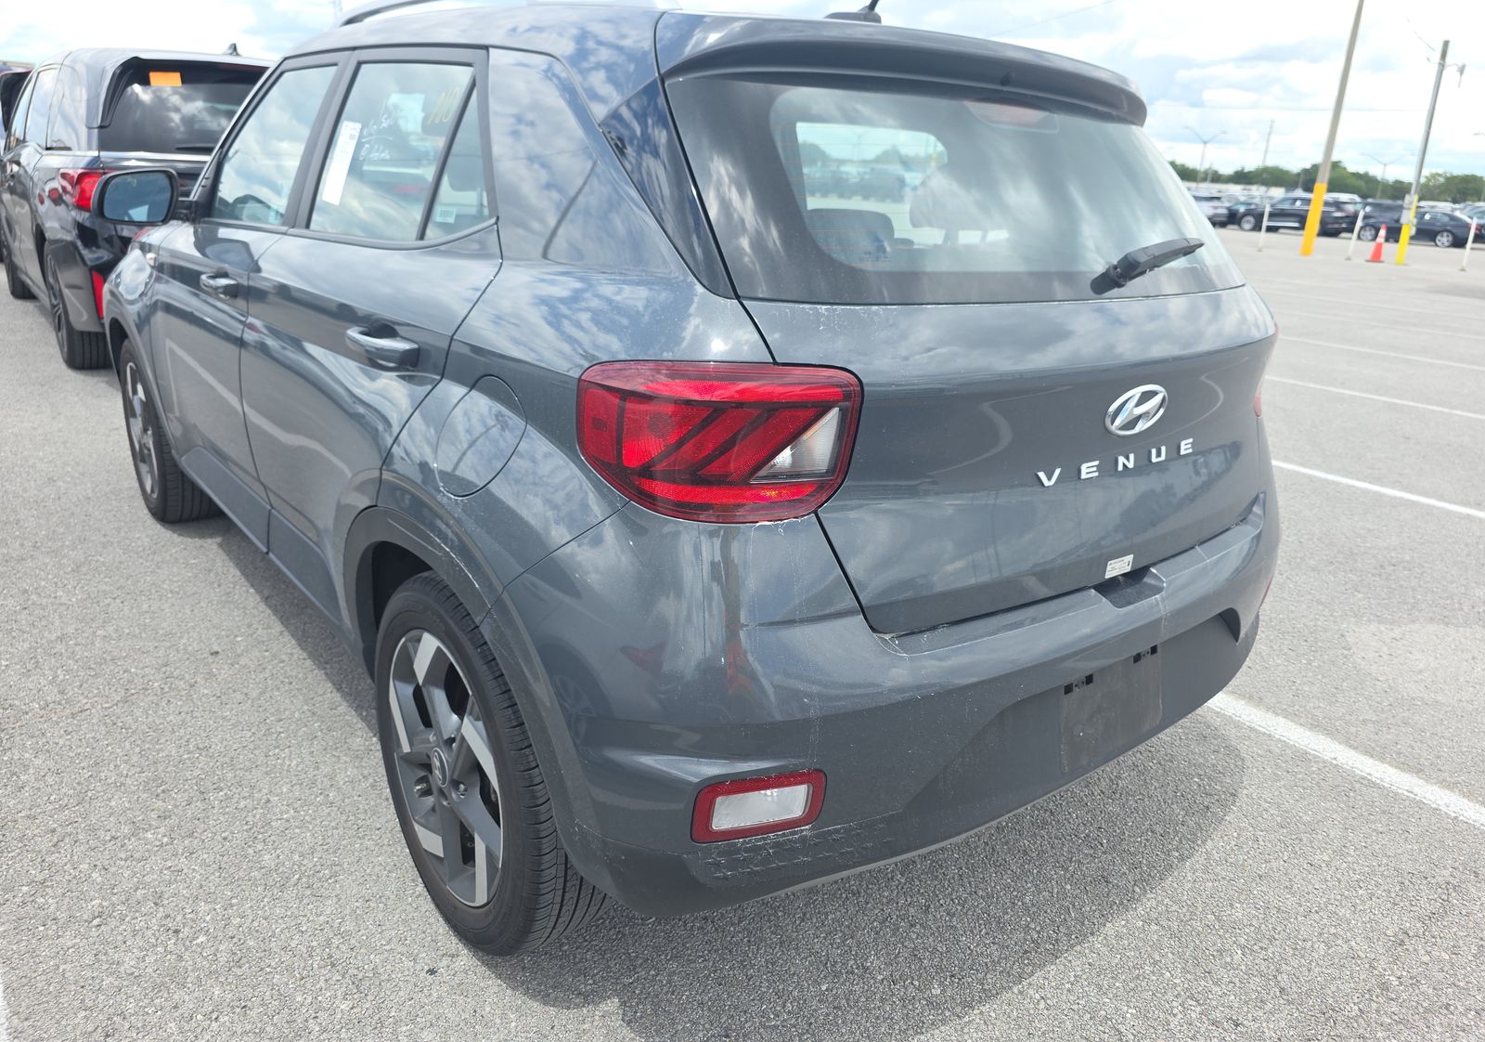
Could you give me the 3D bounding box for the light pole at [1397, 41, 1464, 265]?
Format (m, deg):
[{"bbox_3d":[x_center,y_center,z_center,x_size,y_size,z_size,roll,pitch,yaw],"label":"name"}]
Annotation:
[{"bbox_3d":[17.082,-9.148,24.745,0.400,5.240,0.800,-13,23,-37],"label":"light pole"}]

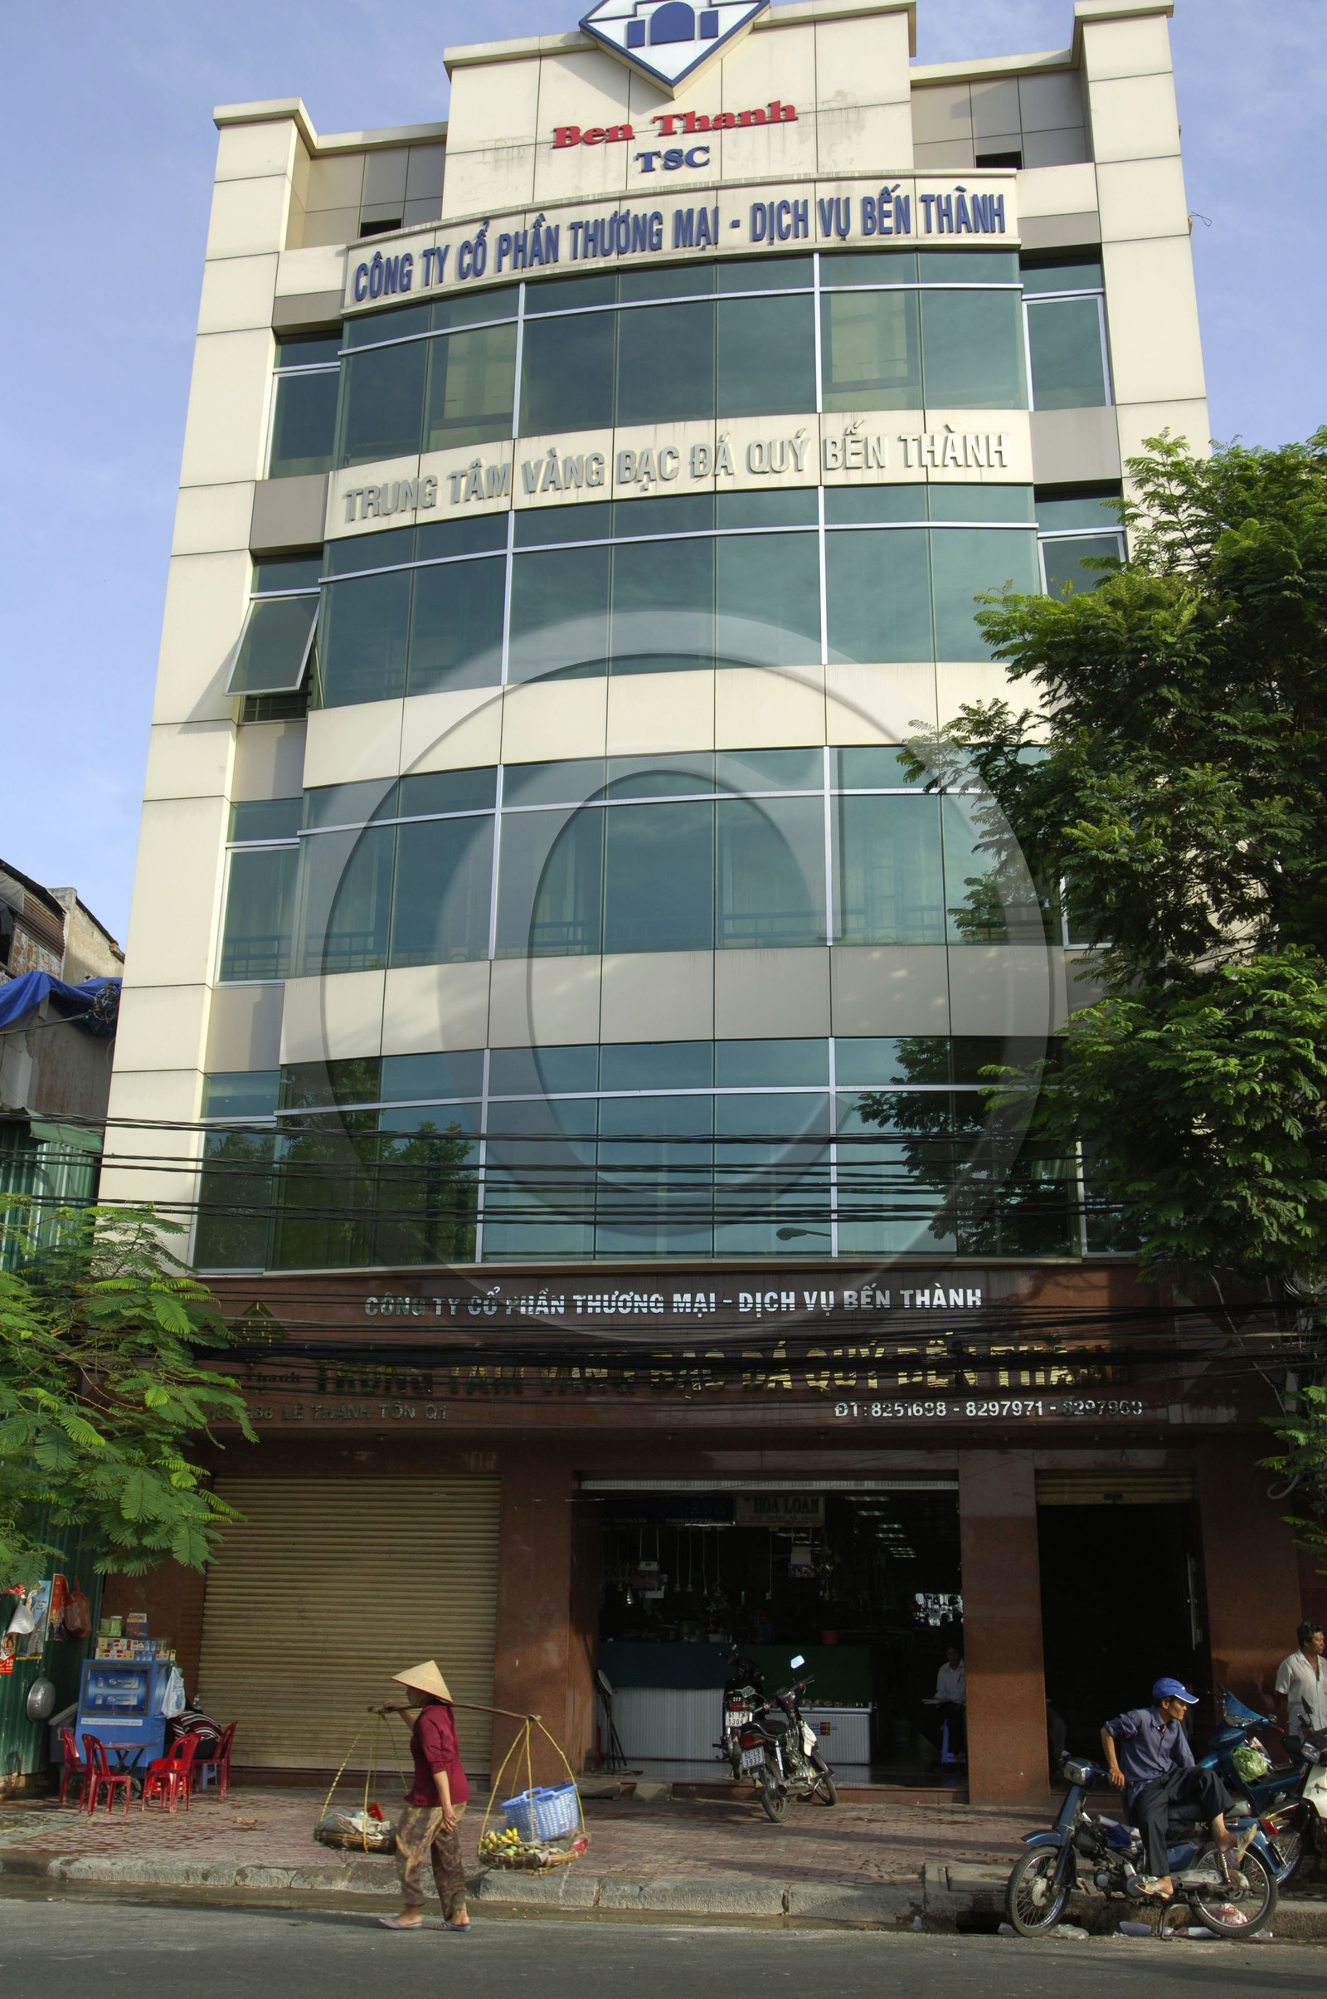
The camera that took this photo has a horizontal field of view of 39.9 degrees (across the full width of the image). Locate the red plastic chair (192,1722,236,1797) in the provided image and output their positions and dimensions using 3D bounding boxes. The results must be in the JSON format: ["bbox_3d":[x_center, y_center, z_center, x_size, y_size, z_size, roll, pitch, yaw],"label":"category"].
[{"bbox_3d":[-4.309,7.274,17.564,0.430,0.640,0.360,1,-19,-2],"label":"red plastic chair"}]

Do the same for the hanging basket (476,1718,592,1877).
[{"bbox_3d":[-0.802,4.945,11.376,0.670,0.890,0.680,-1,-18,6],"label":"hanging basket"}]

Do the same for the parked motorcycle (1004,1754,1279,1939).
[{"bbox_3d":[2.925,5.287,11.393,1.700,1.000,0.600,0,-18,2],"label":"parked motorcycle"}]

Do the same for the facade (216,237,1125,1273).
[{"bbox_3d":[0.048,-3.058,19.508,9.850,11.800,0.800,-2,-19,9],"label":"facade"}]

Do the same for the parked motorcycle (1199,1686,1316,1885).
[{"bbox_3d":[4.188,5.535,12.828,1.850,1.110,0.680,15,-24,-36],"label":"parked motorcycle"}]

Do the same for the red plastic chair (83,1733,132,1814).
[{"bbox_3d":[-4.579,6.384,15.067,0.360,0.590,0.340,10,-20,-26],"label":"red plastic chair"}]

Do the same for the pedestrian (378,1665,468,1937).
[{"bbox_3d":[-1.489,4.957,11.441,0.550,1.550,0.480,-1,-18,6],"label":"pedestrian"}]

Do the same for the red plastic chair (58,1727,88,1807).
[{"bbox_3d":[-5.264,6.994,16.723,0.420,0.640,0.360,7,-20,-18],"label":"red plastic chair"}]

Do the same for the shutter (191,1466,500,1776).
[{"bbox_3d":[-3.143,6.200,18.306,3.003,2.772,0.100,-2,-19,8],"label":"shutter"}]

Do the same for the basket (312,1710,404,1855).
[{"bbox_3d":[-1.916,5.049,11.786,0.620,0.840,0.620,-2,-19,8],"label":"basket"}]

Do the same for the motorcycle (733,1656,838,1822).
[{"bbox_3d":[1.121,6.367,15.792,0.640,1.200,1.800,-6,-19,21],"label":"motorcycle"}]

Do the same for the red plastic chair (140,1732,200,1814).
[{"bbox_3d":[-4.328,6.808,16.143,0.430,0.640,0.360,-8,-21,24],"label":"red plastic chair"}]

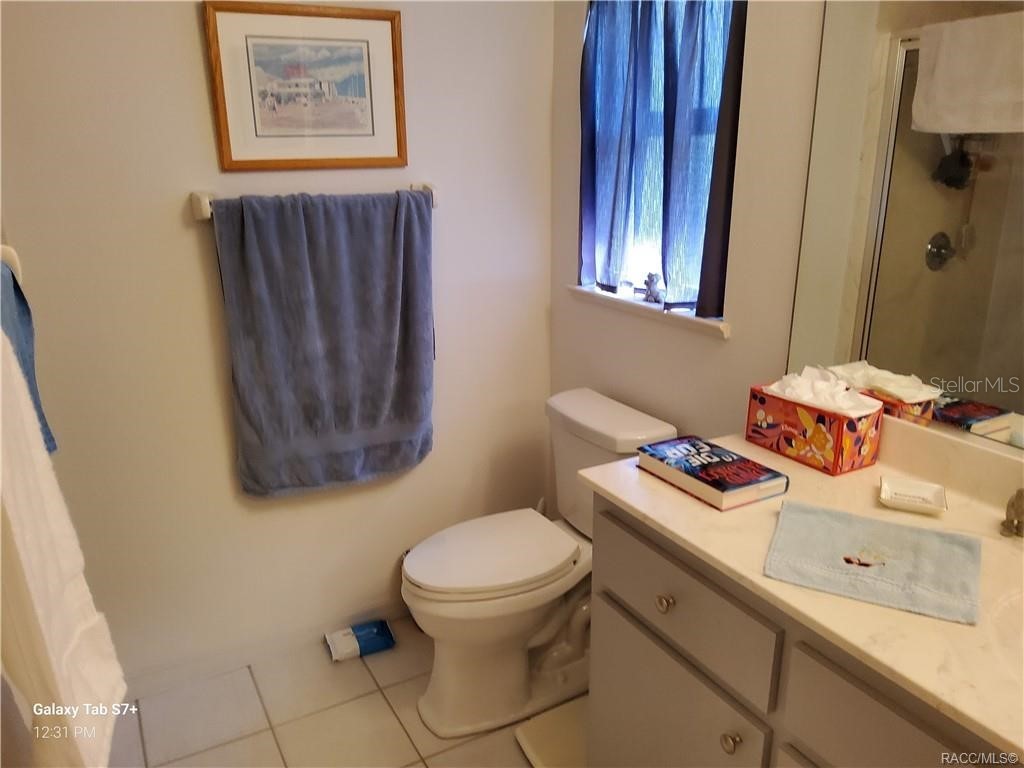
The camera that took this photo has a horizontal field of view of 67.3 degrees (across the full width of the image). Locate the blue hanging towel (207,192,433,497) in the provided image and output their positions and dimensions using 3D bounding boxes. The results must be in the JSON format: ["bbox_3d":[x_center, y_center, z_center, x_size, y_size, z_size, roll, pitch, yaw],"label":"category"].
[{"bbox_3d":[-0.490,-0.125,2.147,0.565,0.800,0.085,-10,20,-27],"label":"blue hanging towel"}]

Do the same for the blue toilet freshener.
[{"bbox_3d":[-0.482,0.813,2.441,0.195,0.045,0.108,-7,19,-19],"label":"blue toilet freshener"}]

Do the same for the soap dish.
[{"bbox_3d":[0.696,0.201,1.340,0.103,0.025,0.095,8,19,24],"label":"soap dish"}]

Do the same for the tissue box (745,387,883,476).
[{"bbox_3d":[0.608,0.082,1.561,0.116,0.120,0.219,-11,20,-30],"label":"tissue box"}]

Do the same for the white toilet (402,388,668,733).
[{"bbox_3d":[0.030,0.502,2.177,0.720,0.788,0.430,-10,20,-27],"label":"white toilet"}]

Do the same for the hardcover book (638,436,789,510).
[{"bbox_3d":[0.372,0.164,1.449,0.152,0.036,0.229,-11,20,-29],"label":"hardcover book"}]

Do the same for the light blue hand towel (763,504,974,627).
[{"bbox_3d":[0.553,0.262,1.181,0.288,0.010,0.268,8,20,25],"label":"light blue hand towel"}]

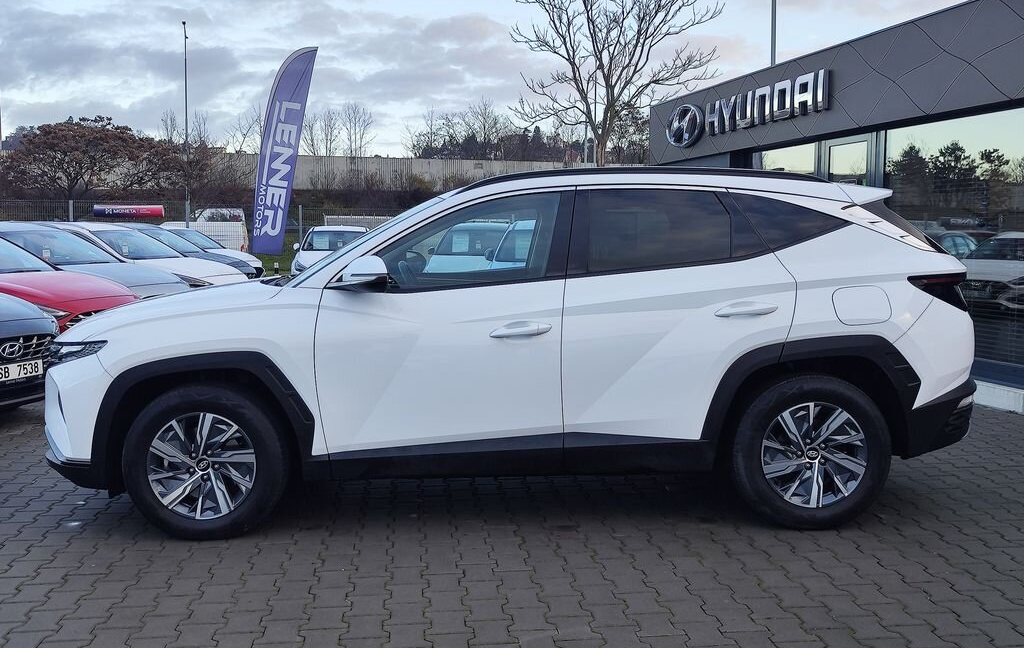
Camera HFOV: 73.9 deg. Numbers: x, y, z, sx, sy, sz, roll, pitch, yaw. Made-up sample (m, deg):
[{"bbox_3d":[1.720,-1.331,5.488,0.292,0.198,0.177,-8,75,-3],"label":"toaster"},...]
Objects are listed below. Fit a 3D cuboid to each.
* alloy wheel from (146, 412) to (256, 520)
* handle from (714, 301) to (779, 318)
[{"bbox_3d":[-1.343,0.604,3.026,0.465,0.465,0.190,-1,7,-1],"label":"alloy wheel"},{"bbox_3d":[1.015,-0.063,2.945,0.272,0.075,0.055,-1,5,-2],"label":"handle"}]

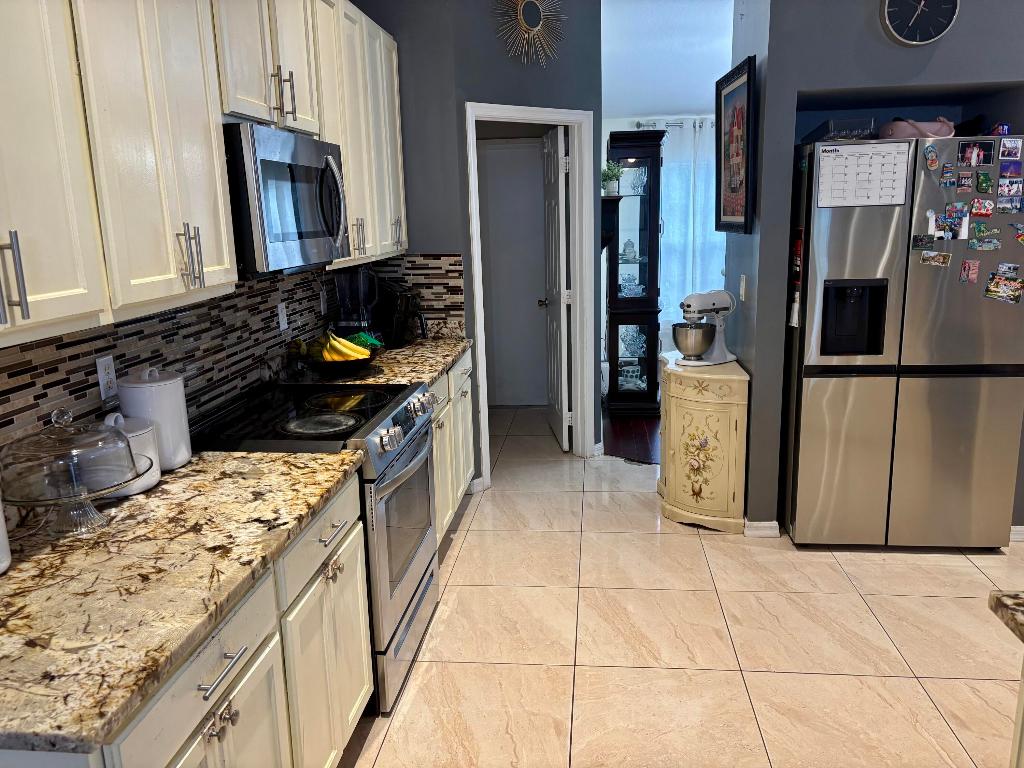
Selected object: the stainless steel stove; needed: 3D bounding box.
[{"bbox_3d":[-0.640,0.535,2.715,0.665,0.930,0.760,0,13,6],"label":"stainless steel stove"}]

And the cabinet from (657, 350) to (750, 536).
[{"bbox_3d":[0.967,0.265,4.011,0.380,0.775,0.760,0,13,6],"label":"cabinet"}]

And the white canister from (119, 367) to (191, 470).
[{"bbox_3d":[-0.974,0.088,2.105,0.160,0.263,0.160,0,13,6],"label":"white canister"}]

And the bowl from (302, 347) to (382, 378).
[{"bbox_3d":[-0.706,-0.082,3.220,0.300,0.082,0.300,-2,13,0],"label":"bowl"}]

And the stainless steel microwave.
[{"bbox_3d":[-0.814,-0.584,2.481,0.400,0.405,0.750,0,13,6],"label":"stainless steel microwave"}]

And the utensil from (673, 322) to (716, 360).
[{"bbox_3d":[0.914,-0.209,3.866,0.218,0.167,0.218,0,13,6],"label":"utensil"}]

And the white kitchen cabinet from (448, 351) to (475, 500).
[{"bbox_3d":[-0.541,0.261,3.915,0.605,0.845,0.610,0,13,6],"label":"white kitchen cabinet"}]

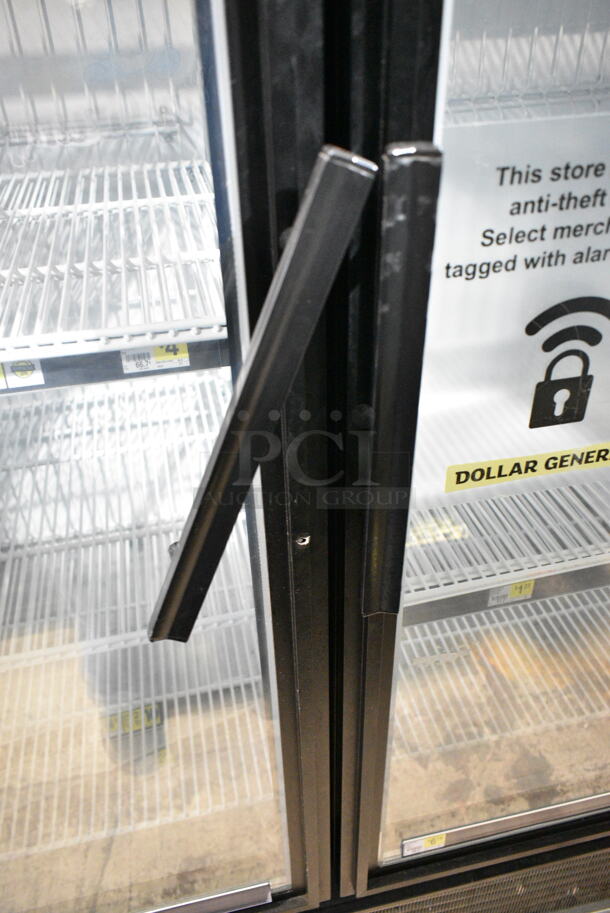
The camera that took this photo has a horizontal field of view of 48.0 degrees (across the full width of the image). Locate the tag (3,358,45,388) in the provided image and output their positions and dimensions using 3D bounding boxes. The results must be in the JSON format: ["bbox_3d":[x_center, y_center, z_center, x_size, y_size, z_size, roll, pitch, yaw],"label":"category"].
[{"bbox_3d":[-0.226,-0.068,0.550,0.029,0.025,0.002,-8,24,-9],"label":"tag"}]

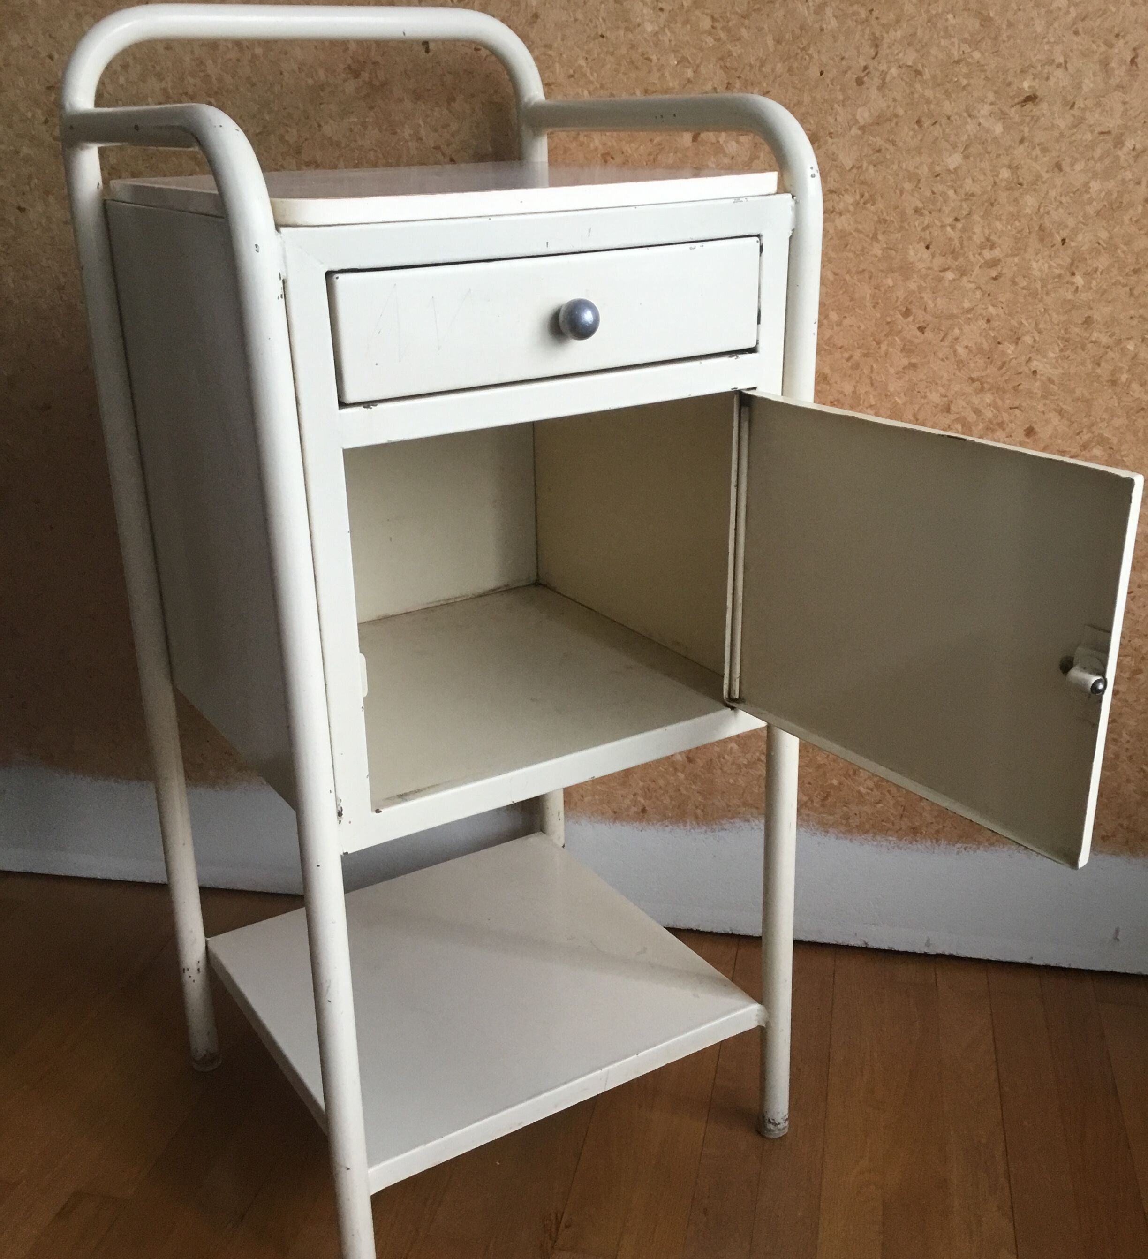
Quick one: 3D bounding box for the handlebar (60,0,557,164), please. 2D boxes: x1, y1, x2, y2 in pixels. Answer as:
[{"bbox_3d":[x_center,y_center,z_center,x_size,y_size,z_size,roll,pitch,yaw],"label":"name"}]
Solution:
[{"bbox_3d":[-0.203,-0.438,1.104,0.415,0.117,0.025,-14,24,-29],"label":"handlebar"}]

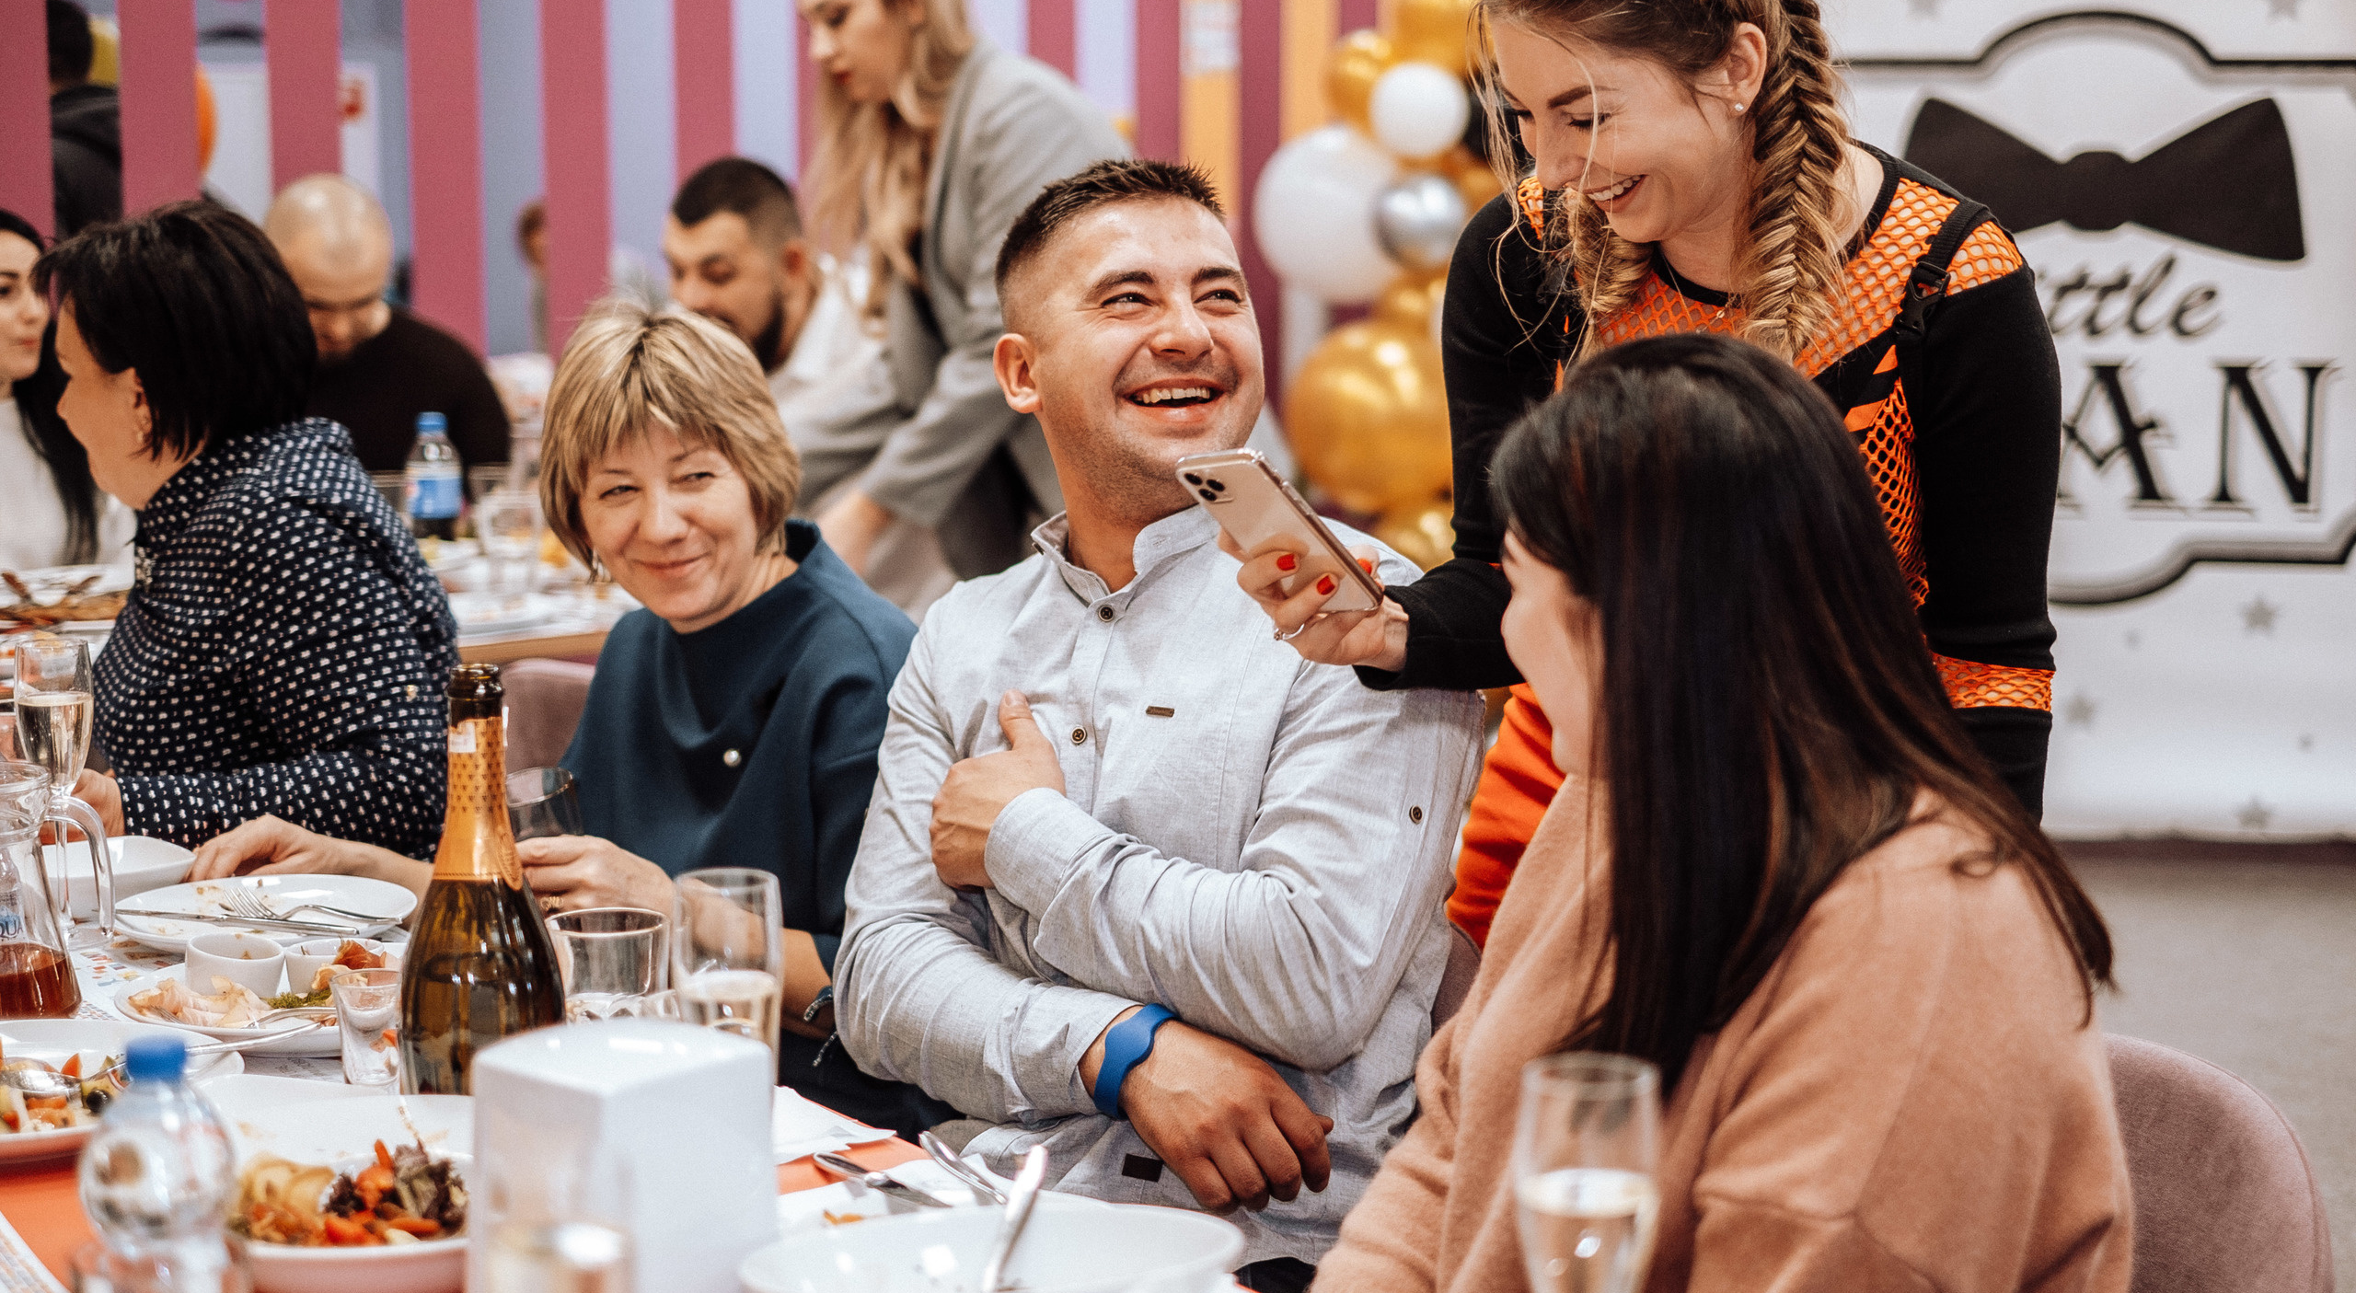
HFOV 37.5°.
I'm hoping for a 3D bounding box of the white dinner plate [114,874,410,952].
[{"bbox_3d":[-0.683,0.207,2.597,0.230,0.027,0.230,0,8,0],"label":"white dinner plate"}]

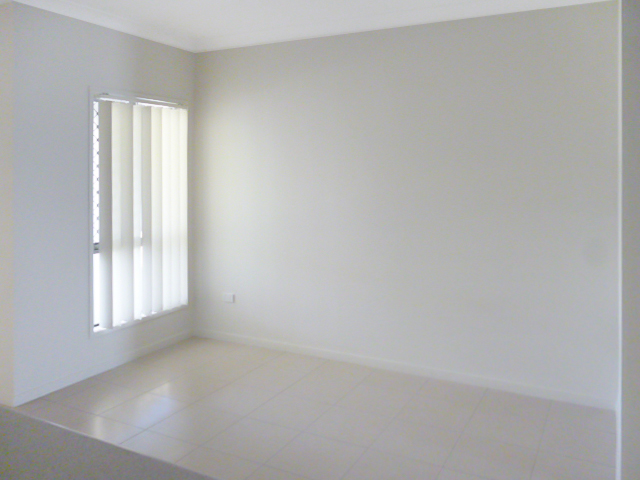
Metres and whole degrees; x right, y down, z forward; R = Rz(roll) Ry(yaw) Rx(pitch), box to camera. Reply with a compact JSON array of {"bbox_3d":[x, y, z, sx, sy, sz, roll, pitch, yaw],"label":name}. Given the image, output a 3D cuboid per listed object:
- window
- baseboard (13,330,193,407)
[{"bbox_3d":[-1.407,-0.224,4.138,0.100,1.751,1.005,4,7,27],"label":"window"},{"bbox_3d":[-1.530,0.934,3.979,0.025,0.072,1.684,4,7,27],"label":"baseboard"}]

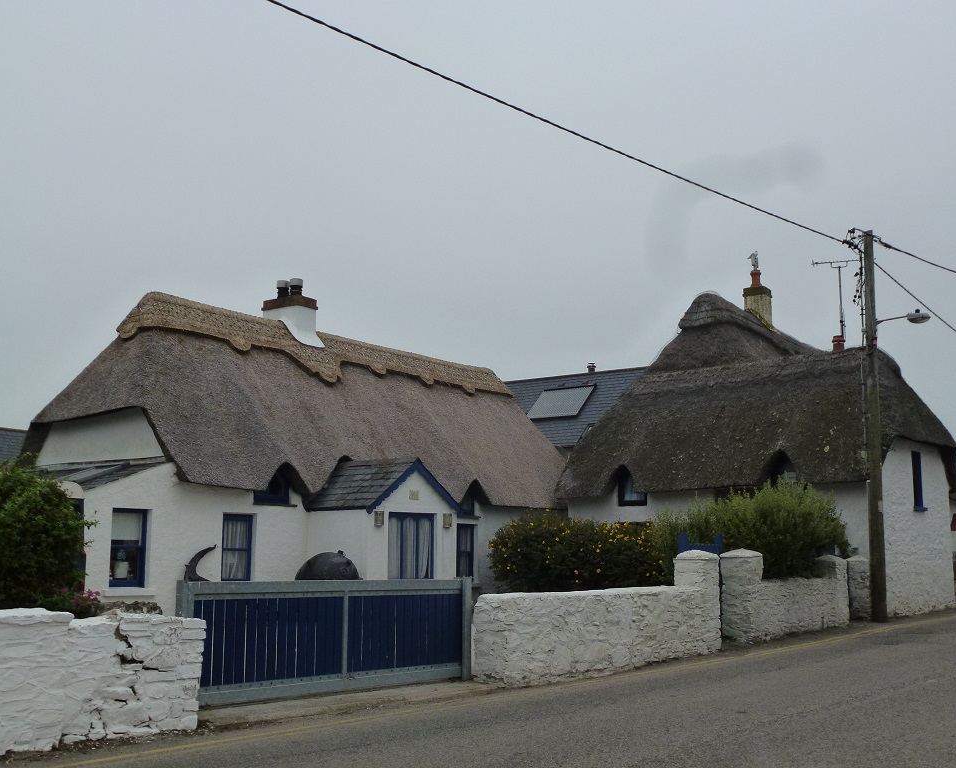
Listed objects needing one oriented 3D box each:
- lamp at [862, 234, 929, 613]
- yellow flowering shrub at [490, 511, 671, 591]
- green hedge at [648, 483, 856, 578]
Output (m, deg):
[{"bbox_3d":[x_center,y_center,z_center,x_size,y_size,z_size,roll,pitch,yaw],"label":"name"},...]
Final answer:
[{"bbox_3d":[7.839,0.763,20.343,1.250,7.400,0.330,-7,-11,42],"label":"lamp"},{"bbox_3d":[1.384,2.716,14.404,2.400,1.900,1.400,6,-10,-38],"label":"yellow flowering shrub"},{"bbox_3d":[4.904,3.101,19.183,2.000,2.450,3.700,-6,-10,38],"label":"green hedge"}]

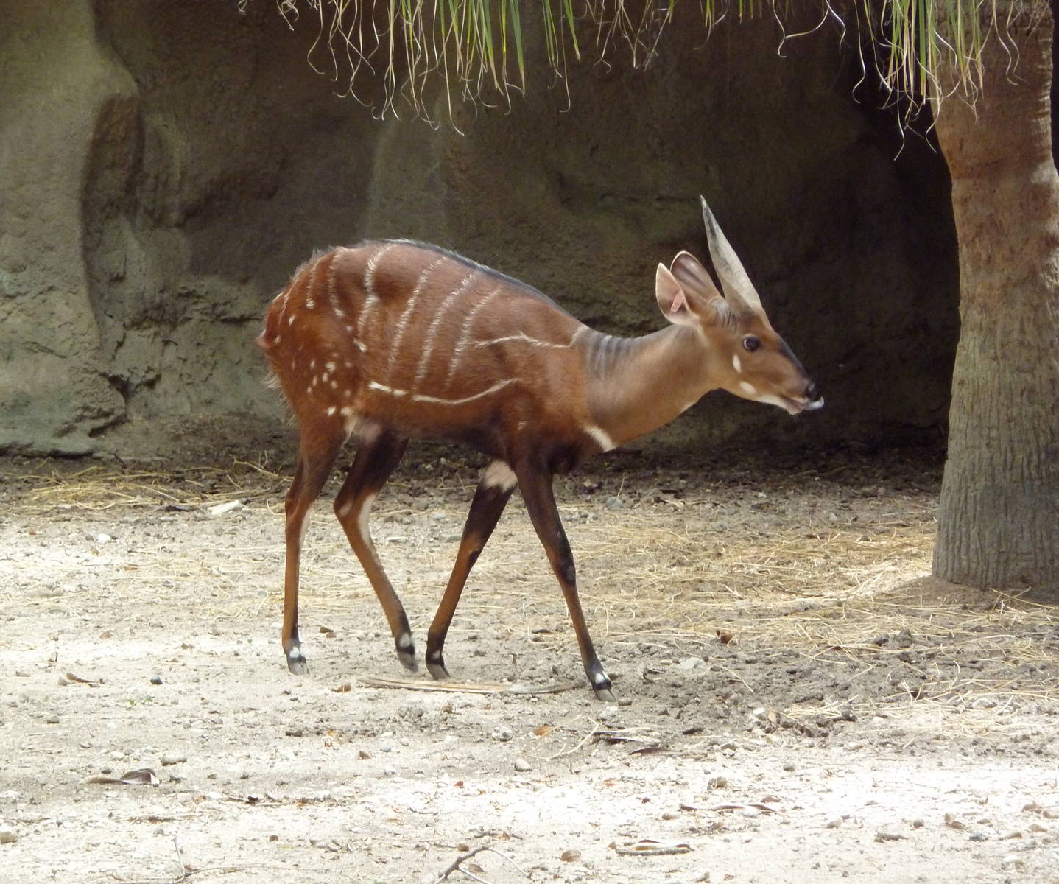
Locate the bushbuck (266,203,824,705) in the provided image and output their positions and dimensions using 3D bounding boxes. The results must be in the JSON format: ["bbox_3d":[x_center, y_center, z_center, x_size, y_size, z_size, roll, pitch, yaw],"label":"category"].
[{"bbox_3d":[0.019,-0.009,13.200,1.070,0.915,0.260,3,8,20],"label":"bushbuck"}]

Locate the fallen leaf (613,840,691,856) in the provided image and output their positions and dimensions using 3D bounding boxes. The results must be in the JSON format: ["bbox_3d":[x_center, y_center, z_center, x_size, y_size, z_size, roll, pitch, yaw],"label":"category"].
[{"bbox_3d":[0.199,0.657,11.558,0.128,0.022,0.050,0,7,0],"label":"fallen leaf"}]

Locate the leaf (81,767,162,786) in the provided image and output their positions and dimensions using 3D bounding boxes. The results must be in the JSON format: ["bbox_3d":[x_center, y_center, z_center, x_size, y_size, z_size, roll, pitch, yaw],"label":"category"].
[{"bbox_3d":[-0.696,0.572,12.193,0.130,0.026,0.050,0,7,0],"label":"leaf"}]

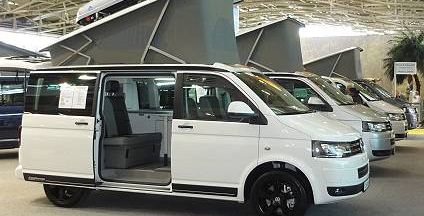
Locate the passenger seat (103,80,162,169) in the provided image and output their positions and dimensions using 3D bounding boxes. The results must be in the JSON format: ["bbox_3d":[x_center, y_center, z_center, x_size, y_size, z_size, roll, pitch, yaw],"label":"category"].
[{"bbox_3d":[-1.298,0.203,7.893,0.770,1.220,1.040,1,3,22],"label":"passenger seat"}]

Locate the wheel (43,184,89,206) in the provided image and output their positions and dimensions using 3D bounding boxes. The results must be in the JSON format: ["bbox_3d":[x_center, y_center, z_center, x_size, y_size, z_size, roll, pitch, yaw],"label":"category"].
[{"bbox_3d":[-1.972,0.987,7.451,0.685,0.685,0.250,1,3,22],"label":"wheel"}]

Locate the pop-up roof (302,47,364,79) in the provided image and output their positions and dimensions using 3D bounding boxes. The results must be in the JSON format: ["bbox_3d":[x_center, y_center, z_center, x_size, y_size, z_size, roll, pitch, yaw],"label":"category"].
[{"bbox_3d":[4.086,-1.621,19.649,2.570,1.020,1.520,1,3,22],"label":"pop-up roof"}]

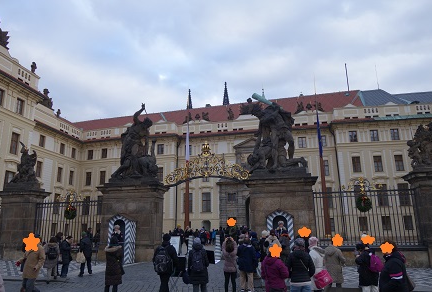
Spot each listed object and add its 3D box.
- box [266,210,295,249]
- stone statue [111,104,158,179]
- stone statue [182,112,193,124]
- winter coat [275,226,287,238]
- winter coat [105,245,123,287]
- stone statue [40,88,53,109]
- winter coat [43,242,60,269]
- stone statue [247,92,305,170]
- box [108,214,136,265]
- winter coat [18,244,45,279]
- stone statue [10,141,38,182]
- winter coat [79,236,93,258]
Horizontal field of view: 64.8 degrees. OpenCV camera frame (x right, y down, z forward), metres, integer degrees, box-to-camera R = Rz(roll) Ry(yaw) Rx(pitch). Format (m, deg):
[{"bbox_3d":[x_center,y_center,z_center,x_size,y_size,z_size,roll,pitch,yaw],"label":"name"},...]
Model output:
[{"bbox_3d":[3.182,4.500,16.773,1.220,2.600,0.800,-4,-14,12],"label":"box"},{"bbox_3d":[-4.946,-0.260,21.114,2.700,4.250,1.700,-4,-14,12],"label":"stone statue"},{"bbox_3d":[-5.106,-4.926,61.069,1.878,1.913,1.100,-4,-14,13],"label":"stone statue"},{"bbox_3d":[3.159,4.429,16.690,0.560,0.850,0.360,-4,-14,12],"label":"winter coat"},{"bbox_3d":[-2.699,3.131,9.114,0.500,1.050,0.380,2,-14,-12],"label":"winter coat"},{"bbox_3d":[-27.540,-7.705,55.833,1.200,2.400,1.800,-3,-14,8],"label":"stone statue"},{"bbox_3d":[-6.369,4.249,13.242,0.520,0.980,0.400,4,-14,-19],"label":"winter coat"},{"bbox_3d":[3.347,-0.651,19.287,3.050,4.150,1.700,-4,-14,12],"label":"stone statue"},{"bbox_3d":[-5.165,5.057,18.574,1.220,2.600,0.800,-4,-14,12],"label":"box"},{"bbox_3d":[-5.646,3.428,10.378,0.580,0.980,0.600,9,-17,-37],"label":"winter coat"},{"bbox_3d":[-12.755,1.102,22.601,1.500,2.517,1.200,-4,-14,12],"label":"stone statue"},{"bbox_3d":[-5.257,4.152,13.936,0.520,0.860,0.380,7,-15,-29],"label":"winter coat"}]

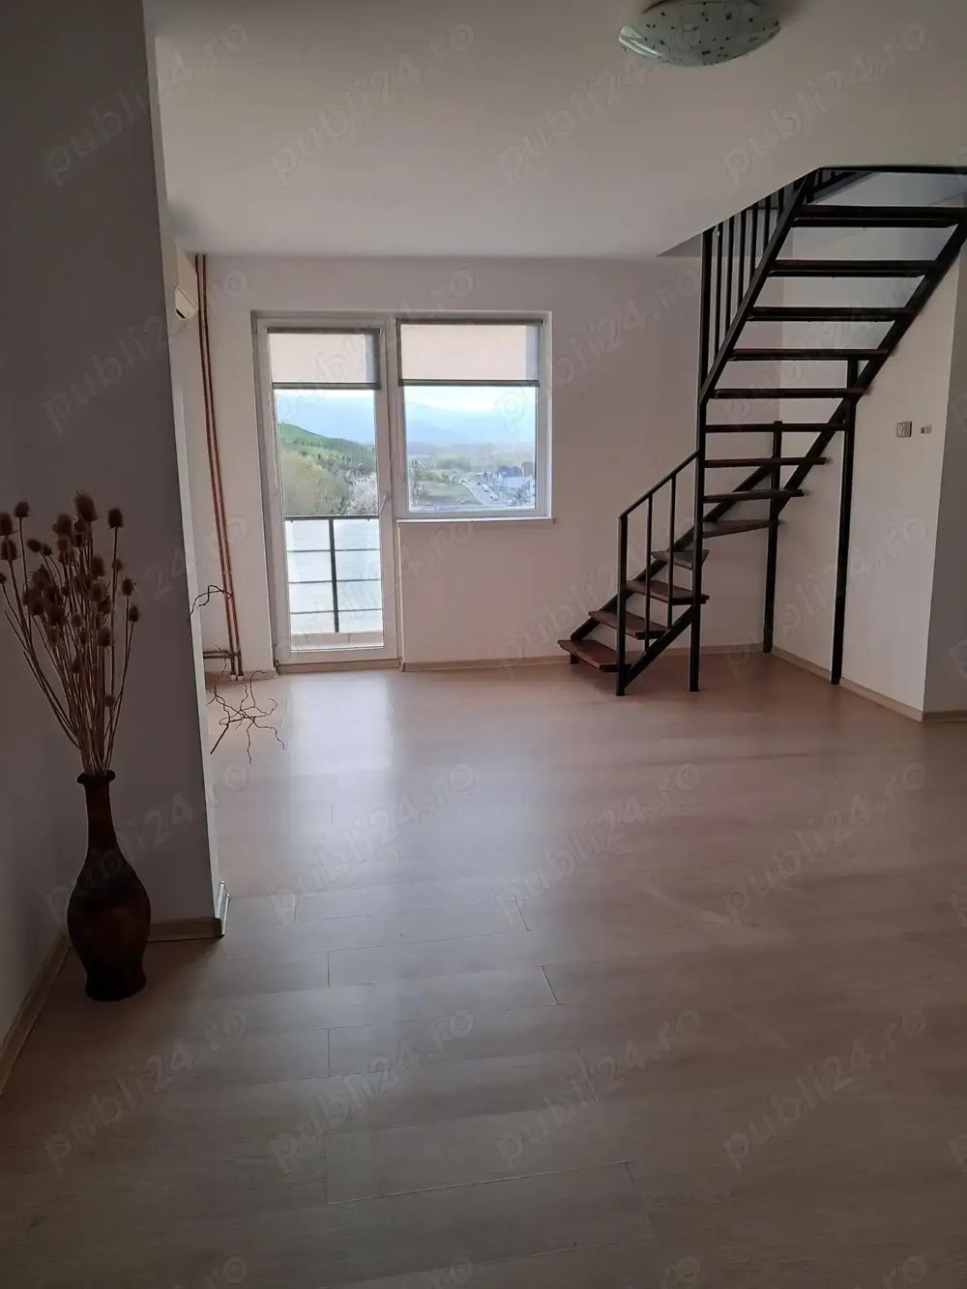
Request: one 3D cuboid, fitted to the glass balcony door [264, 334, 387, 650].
[{"bbox_3d":[-0.914,-0.897,6.138,0.707,1.990,0.080,-3,12,-9],"label":"glass balcony door"}]

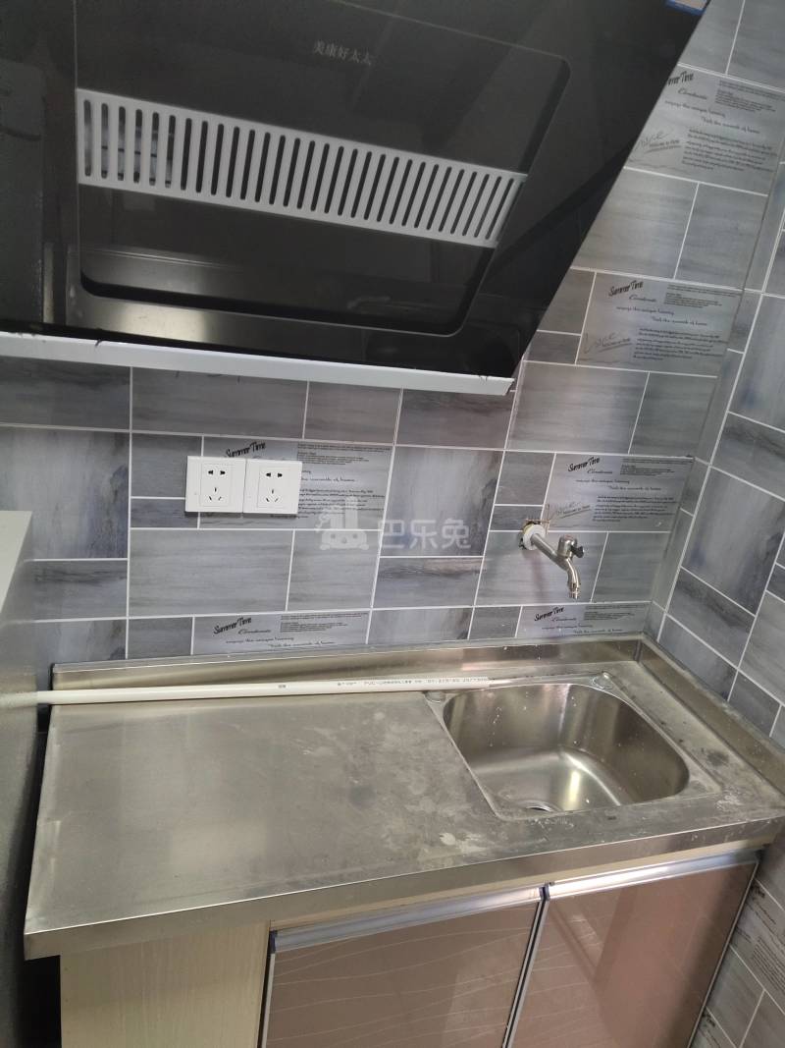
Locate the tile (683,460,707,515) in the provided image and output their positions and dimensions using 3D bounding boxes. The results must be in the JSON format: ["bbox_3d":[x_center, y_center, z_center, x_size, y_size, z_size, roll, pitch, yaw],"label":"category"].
[{"bbox_3d":[0.567,-0.067,1.409,0.010,0.097,0.043,1,22,-19],"label":"tile"}]

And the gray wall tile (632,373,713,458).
[{"bbox_3d":[0.503,-0.195,1.369,0.143,0.151,0.010,1,22,-20],"label":"gray wall tile"}]

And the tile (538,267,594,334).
[{"bbox_3d":[0.270,-0.359,1.214,0.100,0.102,0.010,1,22,-20],"label":"tile"}]

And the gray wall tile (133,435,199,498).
[{"bbox_3d":[-0.335,-0.086,1.118,0.101,0.100,0.010,1,22,-20],"label":"gray wall tile"}]

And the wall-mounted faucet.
[{"bbox_3d":[0.278,0.052,1.292,0.048,0.090,0.165,1,22,-19],"label":"wall-mounted faucet"}]

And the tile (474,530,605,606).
[{"bbox_3d":[0.277,0.082,1.407,0.249,0.150,0.010,1,22,-20],"label":"tile"}]

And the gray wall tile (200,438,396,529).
[{"bbox_3d":[-0.149,-0.062,1.192,0.299,0.148,0.010,1,22,-20],"label":"gray wall tile"}]

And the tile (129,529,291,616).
[{"bbox_3d":[-0.287,0.076,1.206,0.250,0.148,0.010,1,22,-19],"label":"tile"}]

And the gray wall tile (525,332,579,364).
[{"bbox_3d":[0.260,-0.289,1.236,0.097,0.047,0.010,1,22,-19],"label":"gray wall tile"}]

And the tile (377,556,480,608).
[{"bbox_3d":[0.062,0.103,1.341,0.198,0.100,0.010,1,22,-20],"label":"tile"}]

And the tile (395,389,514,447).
[{"bbox_3d":[0.103,-0.175,1.235,0.198,0.100,0.010,1,22,-20],"label":"tile"}]

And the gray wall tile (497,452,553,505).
[{"bbox_3d":[0.229,-0.081,1.319,0.099,0.100,0.010,1,22,-20],"label":"gray wall tile"}]

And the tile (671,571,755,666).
[{"bbox_3d":[0.577,0.165,1.374,0.010,0.099,0.197,1,22,-19],"label":"tile"}]

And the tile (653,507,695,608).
[{"bbox_3d":[0.548,0.071,1.465,0.010,0.202,0.047,1,22,-20],"label":"tile"}]

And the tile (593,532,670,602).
[{"bbox_3d":[0.462,0.083,1.475,0.143,0.150,0.010,1,22,-20],"label":"tile"}]

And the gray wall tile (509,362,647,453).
[{"bbox_3d":[0.317,-0.196,1.300,0.249,0.150,0.010,1,22,-20],"label":"gray wall tile"}]

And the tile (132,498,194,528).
[{"bbox_3d":[-0.345,-0.017,1.145,0.101,0.050,0.010,1,22,-20],"label":"tile"}]

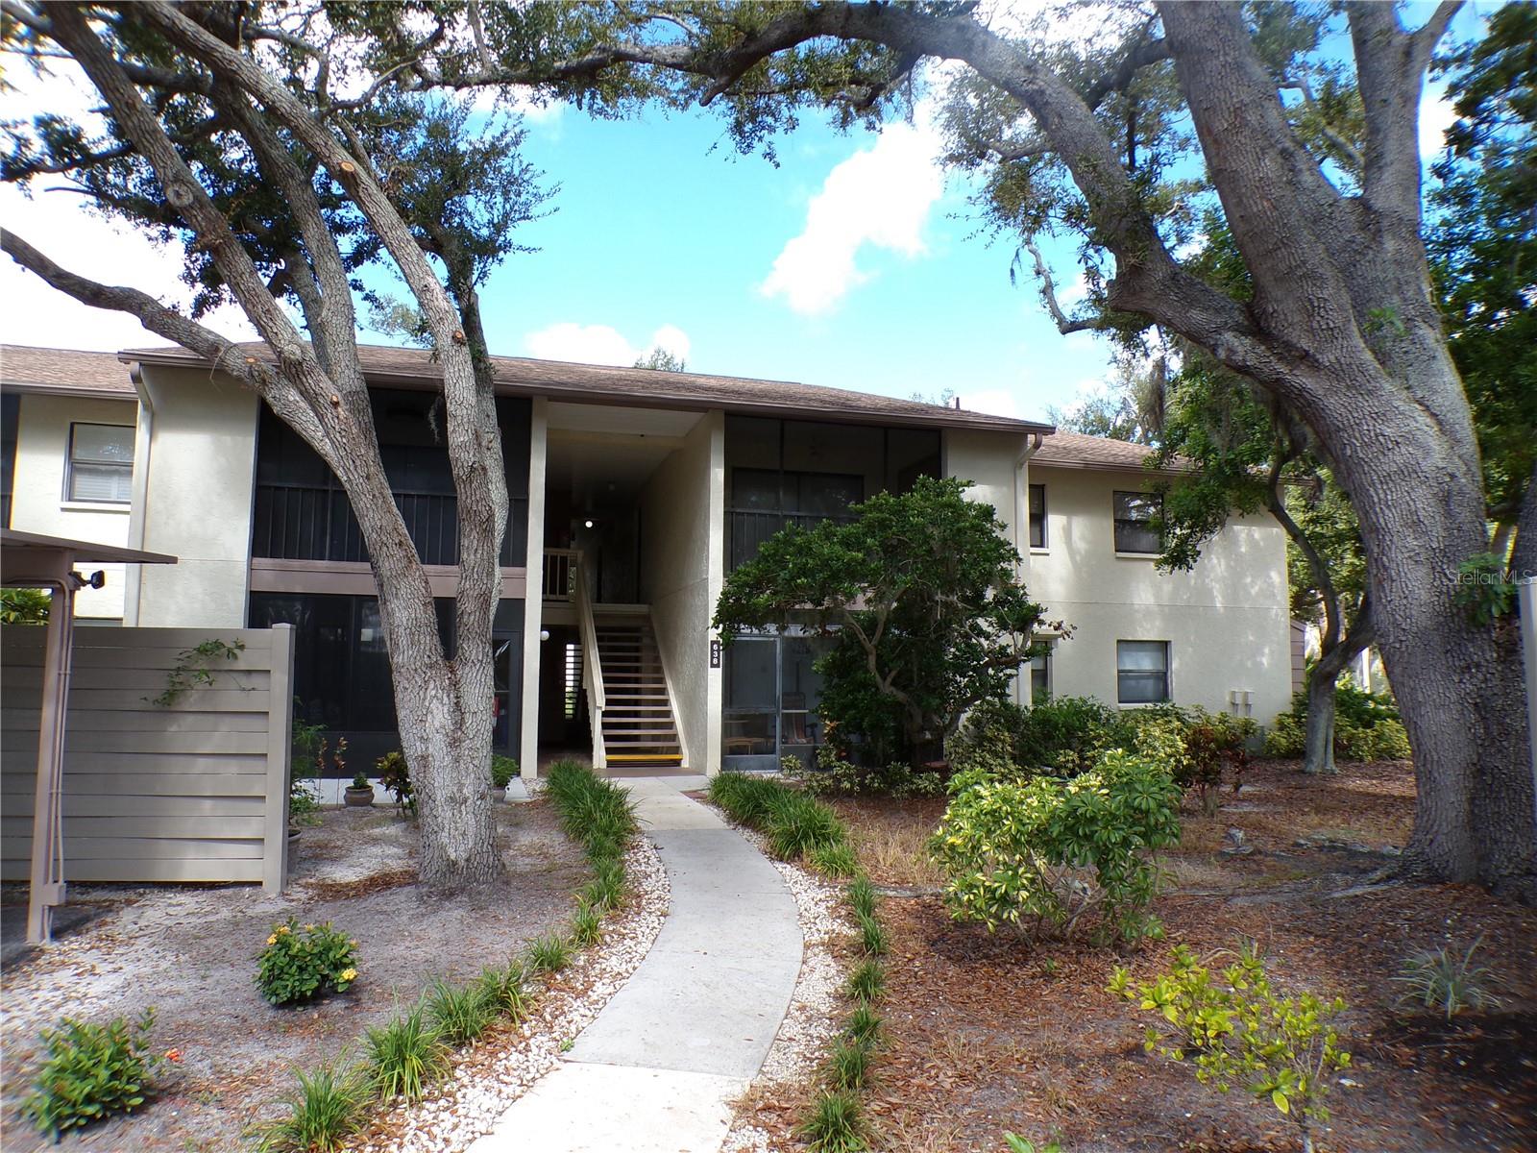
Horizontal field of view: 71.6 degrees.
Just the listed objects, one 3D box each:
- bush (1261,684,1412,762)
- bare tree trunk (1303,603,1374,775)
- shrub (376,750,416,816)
[{"bbox_3d":[10.625,2.718,20.000,2.350,1.430,1.300,1,-6,-7],"label":"bush"},{"bbox_3d":[8.971,1.770,16.800,0.950,2.680,0.650,1,-6,-7],"label":"bare tree trunk"},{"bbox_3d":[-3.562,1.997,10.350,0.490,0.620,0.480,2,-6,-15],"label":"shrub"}]

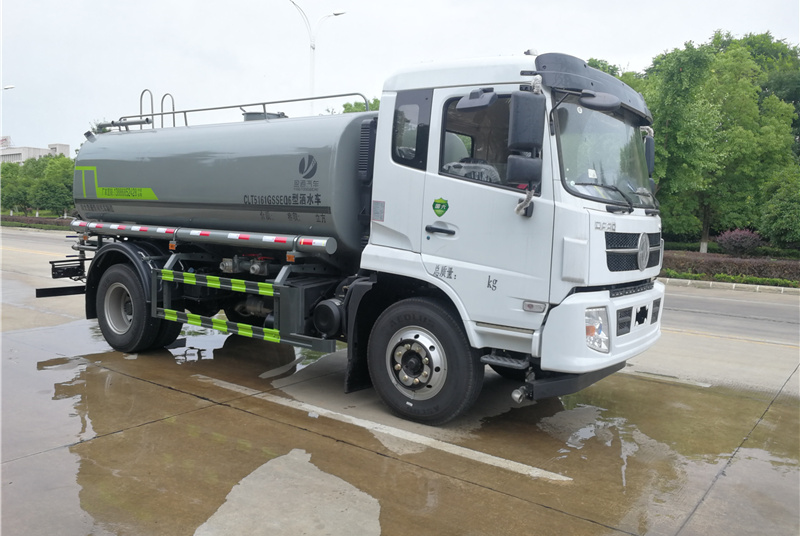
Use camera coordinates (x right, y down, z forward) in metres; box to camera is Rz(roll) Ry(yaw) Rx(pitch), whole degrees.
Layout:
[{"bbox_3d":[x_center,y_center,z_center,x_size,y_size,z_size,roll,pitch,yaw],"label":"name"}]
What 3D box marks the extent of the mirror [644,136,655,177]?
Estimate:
[{"bbox_3d":[2.485,-1.099,6.203,0.095,0.400,0.210,5,5,25],"label":"mirror"}]

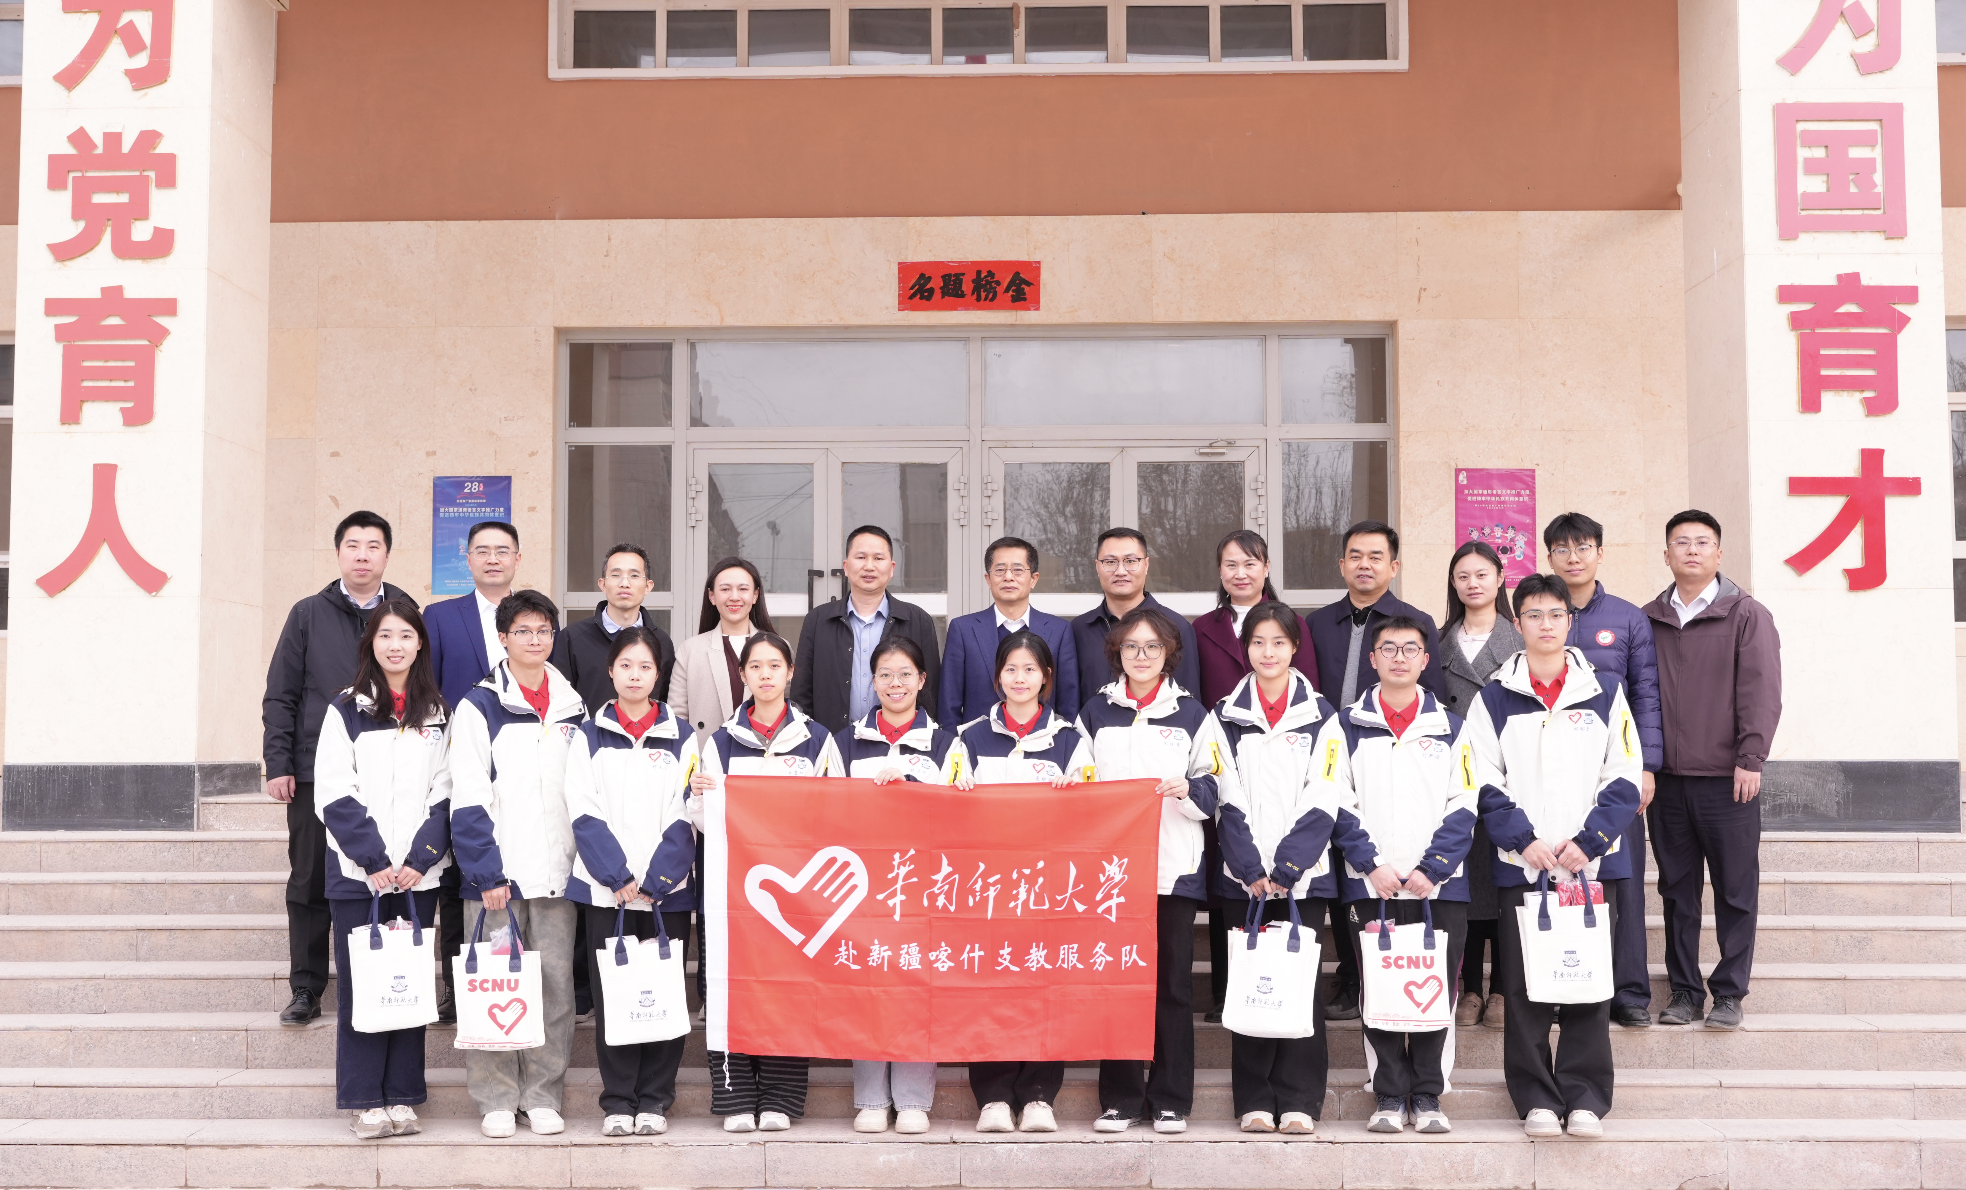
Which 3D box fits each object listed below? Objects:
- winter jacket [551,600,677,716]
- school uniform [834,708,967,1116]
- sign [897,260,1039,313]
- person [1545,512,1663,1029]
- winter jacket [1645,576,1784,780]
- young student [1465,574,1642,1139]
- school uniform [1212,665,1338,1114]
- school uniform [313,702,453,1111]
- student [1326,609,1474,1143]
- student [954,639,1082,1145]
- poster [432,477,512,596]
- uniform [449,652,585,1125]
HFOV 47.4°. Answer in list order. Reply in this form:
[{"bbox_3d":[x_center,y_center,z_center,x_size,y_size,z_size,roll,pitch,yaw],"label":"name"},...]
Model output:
[{"bbox_3d":[-1.275,0.367,7.886,0.500,0.692,0.320,1,-4,-9],"label":"winter jacket"},{"bbox_3d":[-0.267,1.027,7.271,0.429,1.313,0.350,0,-4,0],"label":"school uniform"},{"bbox_3d":[-0.087,-1.980,14.351,0.913,0.328,0.010,0,-4,1],"label":"sign"},{"bbox_3d":[2.107,0.588,7.798,0.519,1.761,0.340,-1,-4,11],"label":"person"},{"bbox_3d":[2.535,0.283,7.893,0.480,0.710,0.340,-2,-5,28],"label":"winter jacket"},{"bbox_3d":[1.831,0.827,7.249,0.560,1.790,0.380,-1,-5,14],"label":"young student"},{"bbox_3d":[0.954,0.975,7.298,0.430,1.460,0.310,-1,-4,13],"label":"school uniform"},{"bbox_3d":[-1.952,0.998,7.296,0.440,1.365,0.310,1,-4,-18],"label":"school uniform"},{"bbox_3d":[1.338,0.890,7.243,0.480,1.654,0.360,-1,-4,12],"label":"student"},{"bbox_3d":[0.125,0.918,7.302,0.430,1.608,0.360,0,-4,0],"label":"student"},{"bbox_3d":[-3.263,-0.377,14.300,0.513,0.771,0.010,0,-4,1],"label":"poster"},{"bbox_3d":[-1.515,0.960,7.299,0.460,1.491,0.320,1,-4,-16],"label":"uniform"}]

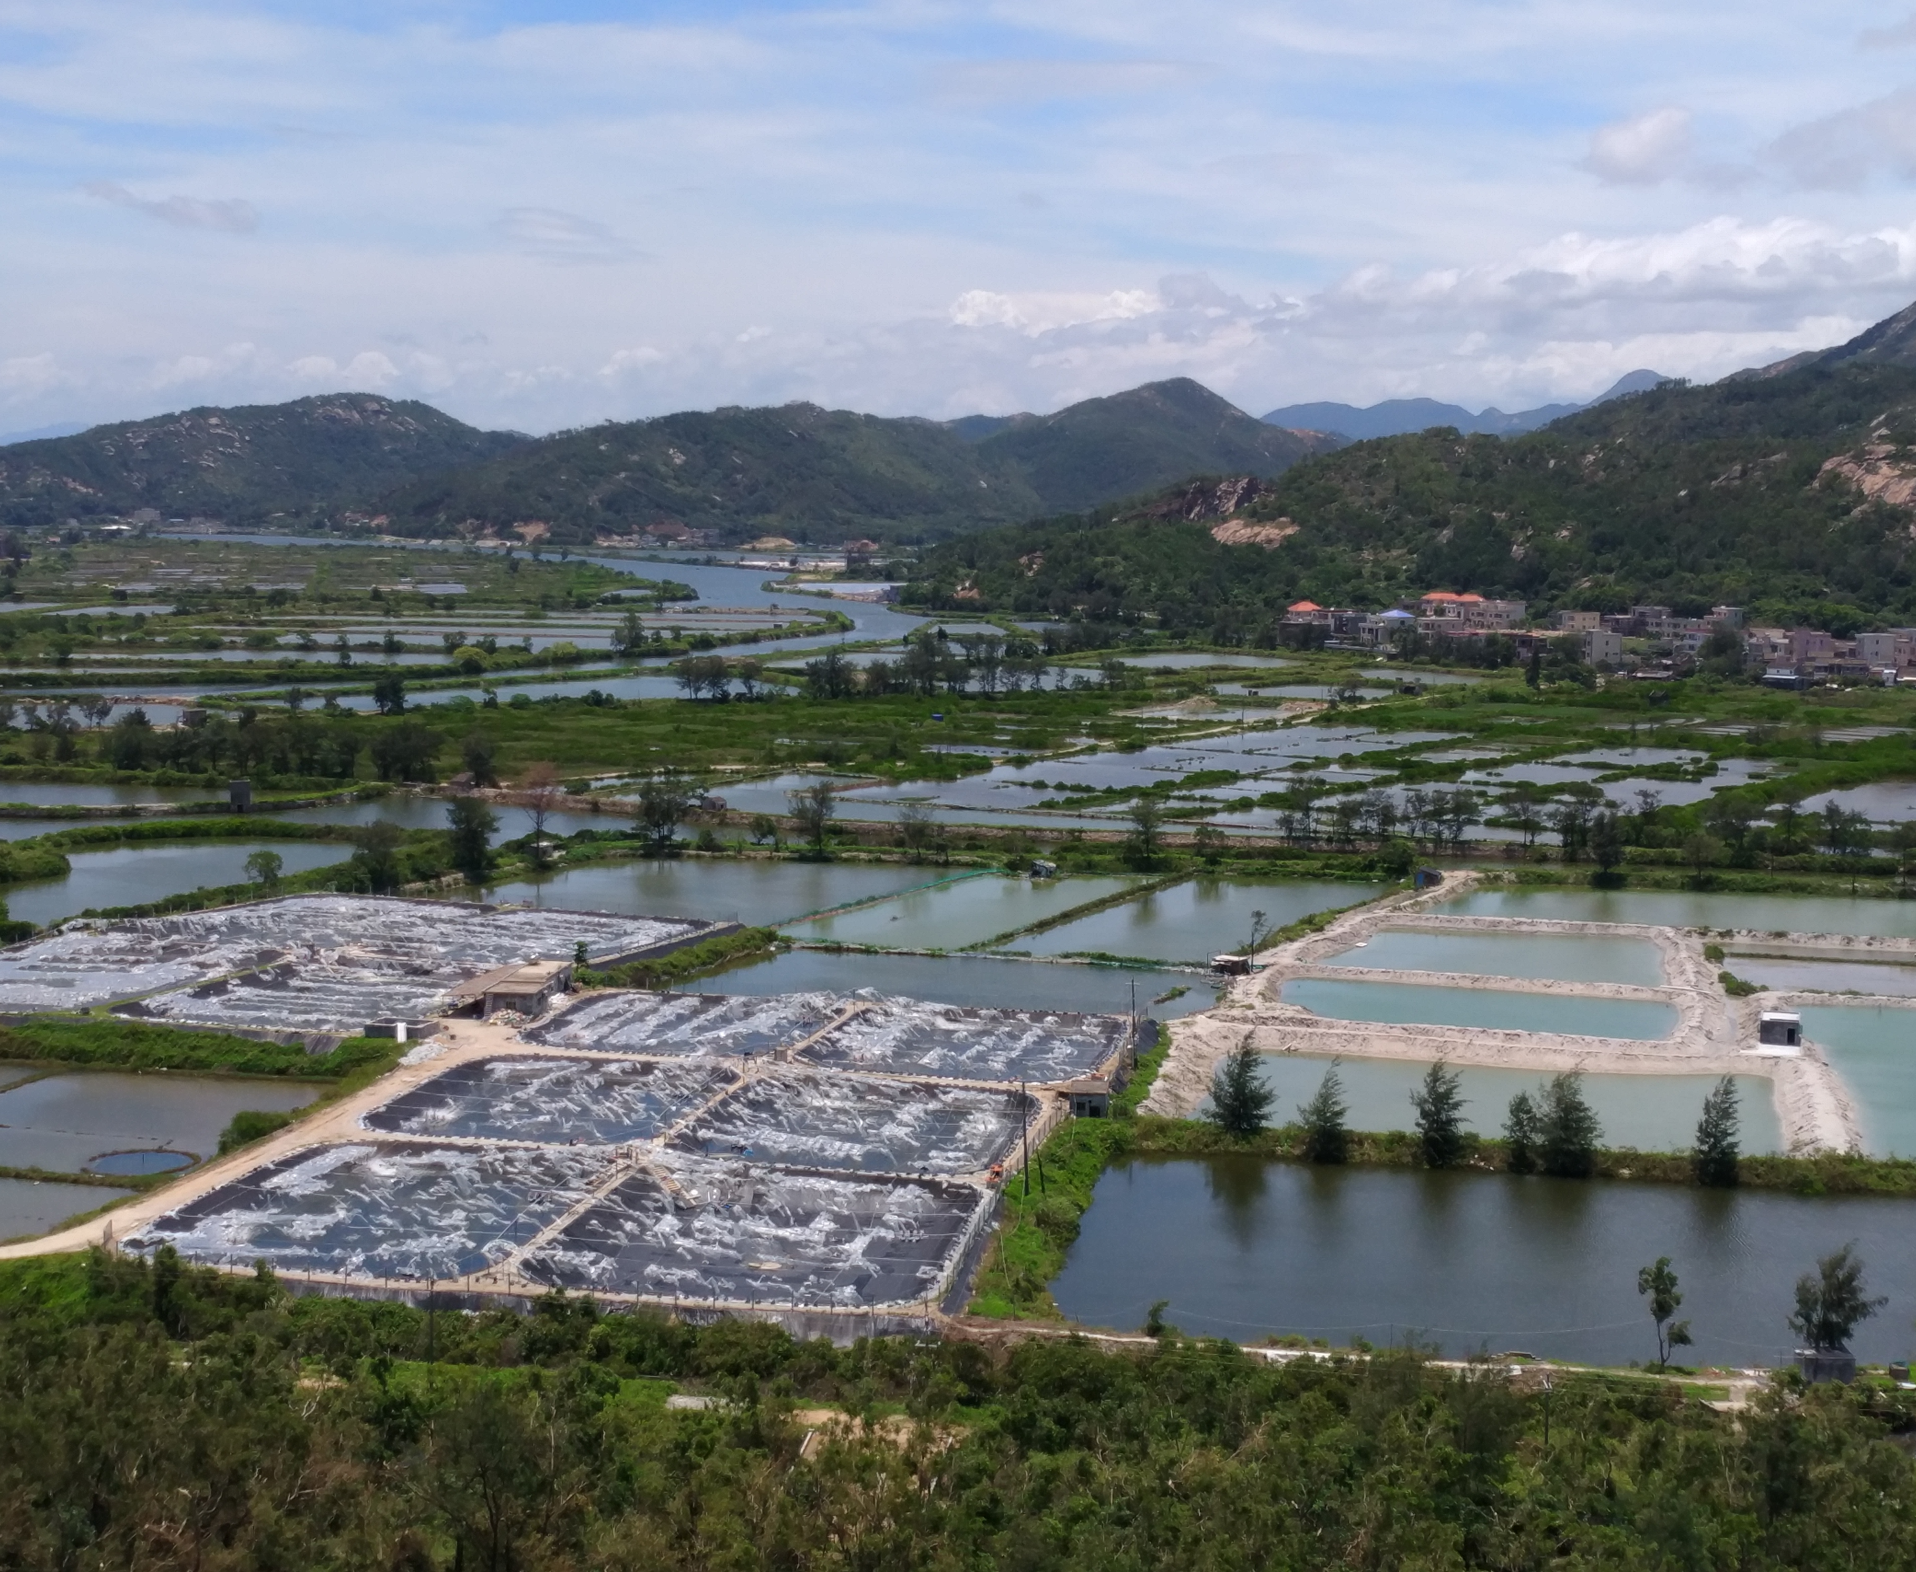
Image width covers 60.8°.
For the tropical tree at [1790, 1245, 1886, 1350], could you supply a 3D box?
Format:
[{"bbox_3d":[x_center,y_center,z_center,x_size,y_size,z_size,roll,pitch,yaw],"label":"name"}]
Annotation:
[{"bbox_3d":[60.230,35.290,111.230,5.760,8.710,5.360,0,11,0],"label":"tropical tree"}]

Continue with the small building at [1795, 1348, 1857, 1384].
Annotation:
[{"bbox_3d":[57.800,39.050,109.600,3.500,2.400,2.200,0,11,0],"label":"small building"}]

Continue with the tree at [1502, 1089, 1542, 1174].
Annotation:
[{"bbox_3d":[49.390,30.190,142.430,3.170,7.330,2.940,0,11,0],"label":"tree"}]

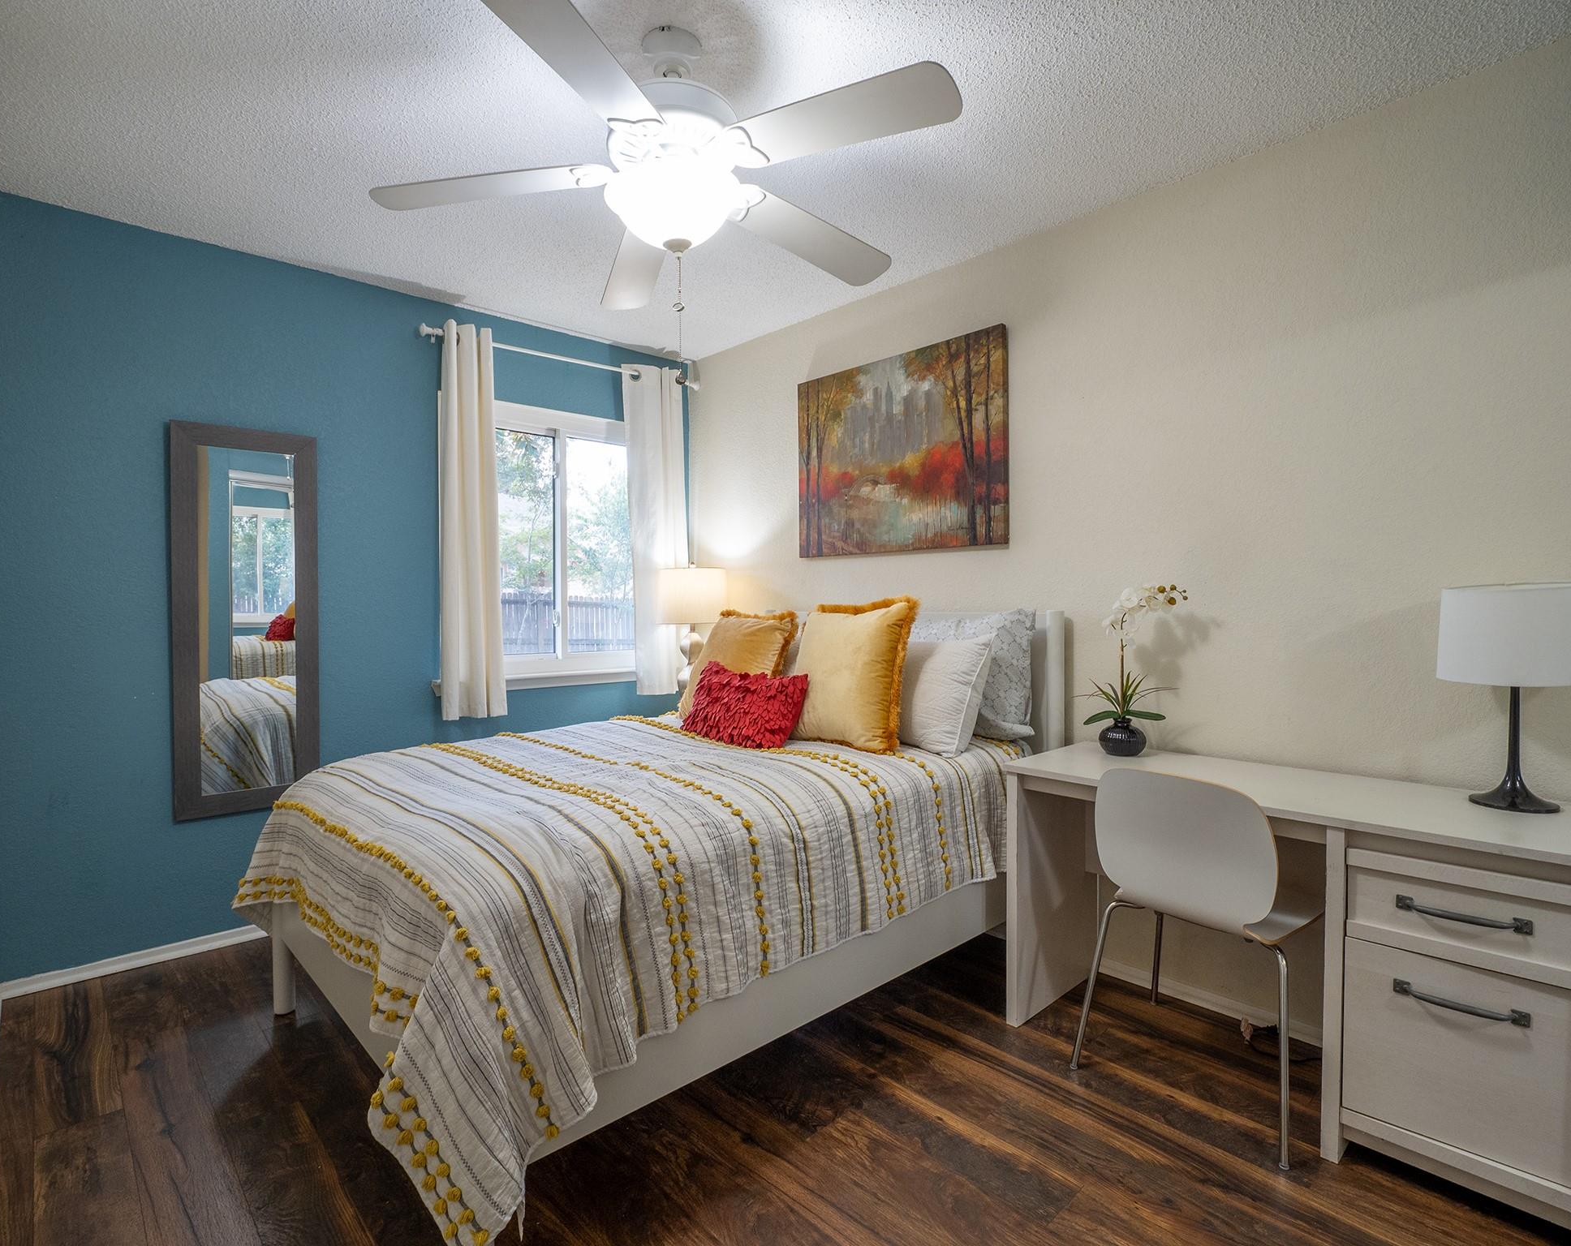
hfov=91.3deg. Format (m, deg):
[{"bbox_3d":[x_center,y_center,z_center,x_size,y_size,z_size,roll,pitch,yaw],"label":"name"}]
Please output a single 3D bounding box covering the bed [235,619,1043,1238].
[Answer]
[{"bbox_3d":[-0.304,0.552,2.353,2.045,1.155,1.540,-2,2,-43],"label":"bed"}]

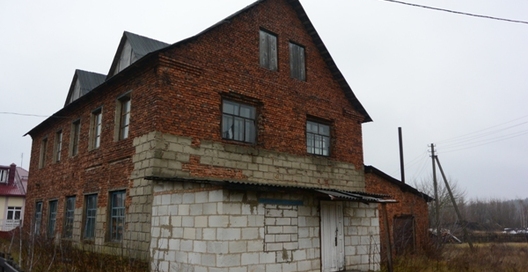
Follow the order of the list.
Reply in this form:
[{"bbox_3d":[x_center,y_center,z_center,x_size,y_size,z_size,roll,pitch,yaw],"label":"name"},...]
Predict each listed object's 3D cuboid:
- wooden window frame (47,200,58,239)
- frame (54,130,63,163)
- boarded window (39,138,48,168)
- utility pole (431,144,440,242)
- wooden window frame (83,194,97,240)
[{"bbox_3d":[-9.452,3.705,17.700,0.150,1.649,1.249,11,-17,-42],"label":"wooden window frame"},{"bbox_3d":[-9.640,0.490,18.565,0.150,1.563,0.899,11,-17,-42],"label":"frame"},{"bbox_3d":[-11.190,0.837,20.112,0.150,1.572,1.012,11,-17,-42],"label":"boarded window"},{"bbox_3d":[12.871,4.209,29.650,0.280,7.280,0.280,-5,-13,23],"label":"utility pole"},{"bbox_3d":[-6.398,2.974,14.577,0.150,1.650,1.257,11,-17,-42],"label":"wooden window frame"}]

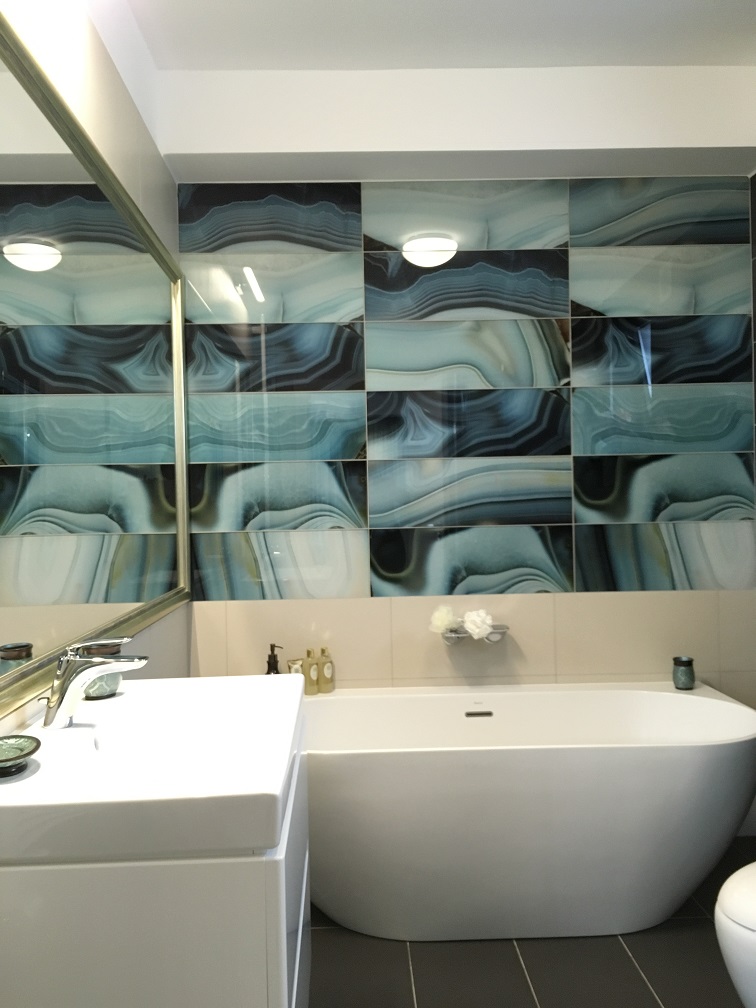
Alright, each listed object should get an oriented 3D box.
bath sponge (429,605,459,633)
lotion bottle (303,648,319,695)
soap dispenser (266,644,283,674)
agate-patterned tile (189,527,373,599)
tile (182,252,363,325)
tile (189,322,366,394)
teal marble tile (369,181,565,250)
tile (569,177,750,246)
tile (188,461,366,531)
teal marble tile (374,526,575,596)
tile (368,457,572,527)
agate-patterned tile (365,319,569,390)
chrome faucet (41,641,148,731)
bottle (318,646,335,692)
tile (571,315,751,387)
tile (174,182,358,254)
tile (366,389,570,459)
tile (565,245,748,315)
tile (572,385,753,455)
[{"bbox_3d":[0.237,0.415,3.035,0.105,0.100,0.100,-1,1,-1],"label":"bath sponge"},{"bbox_3d":[-0.236,0.595,3.001,0.048,0.160,0.045,-1,0,-37],"label":"lotion bottle"},{"bbox_3d":[-0.375,0.589,3.009,0.078,0.179,0.078,-1,0,14],"label":"soap dispenser"},{"bbox_3d":[-0.356,0.224,3.075,0.652,0.249,0.010,-1,1,-1],"label":"agate-patterned tile"},{"bbox_3d":[-0.381,-0.785,3.067,0.656,0.250,0.012,-1,0,-1],"label":"tile"},{"bbox_3d":[-0.375,-0.533,3.069,0.656,0.250,0.012,-1,0,-1],"label":"tile"},{"bbox_3d":[0.320,-1.046,3.063,0.747,0.249,0.010,-1,1,-1],"label":"teal marble tile"},{"bbox_3d":[1.026,-1.060,3.073,0.663,0.249,0.010,-1,1,-1],"label":"tile"},{"bbox_3d":[-0.361,-0.027,3.071,0.652,0.249,0.010,-1,1,-1],"label":"tile"},{"bbox_3d":[0.345,0.208,3.089,0.750,0.250,0.012,-1,0,-1],"label":"teal marble tile"},{"bbox_3d":[0.340,-0.044,3.088,0.750,0.250,0.012,-1,0,-1],"label":"tile"},{"bbox_3d":[0.330,-0.544,3.072,0.747,0.249,0.010,-1,1,-1],"label":"agate-patterned tile"},{"bbox_3d":[-0.534,0.336,1.599,0.195,0.165,0.052,-1,1,-1],"label":"chrome faucet"},{"bbox_3d":[-0.186,0.594,3.028,0.048,0.160,0.045,-1,0,-35],"label":"bottle"},{"bbox_3d":[1.036,-0.558,3.081,0.663,0.249,0.010,-1,1,-1],"label":"tile"},{"bbox_3d":[-0.385,-1.031,3.054,0.658,0.249,0.010,-1,1,-1],"label":"tile"},{"bbox_3d":[0.335,-0.293,3.076,0.747,0.249,0.010,-1,1,-1],"label":"tile"},{"bbox_3d":[1.036,-0.815,3.102,0.672,0.250,0.012,-1,0,-1],"label":"tile"},{"bbox_3d":[1.047,-0.311,3.104,0.672,0.250,0.012,-1,0,-1],"label":"tile"}]

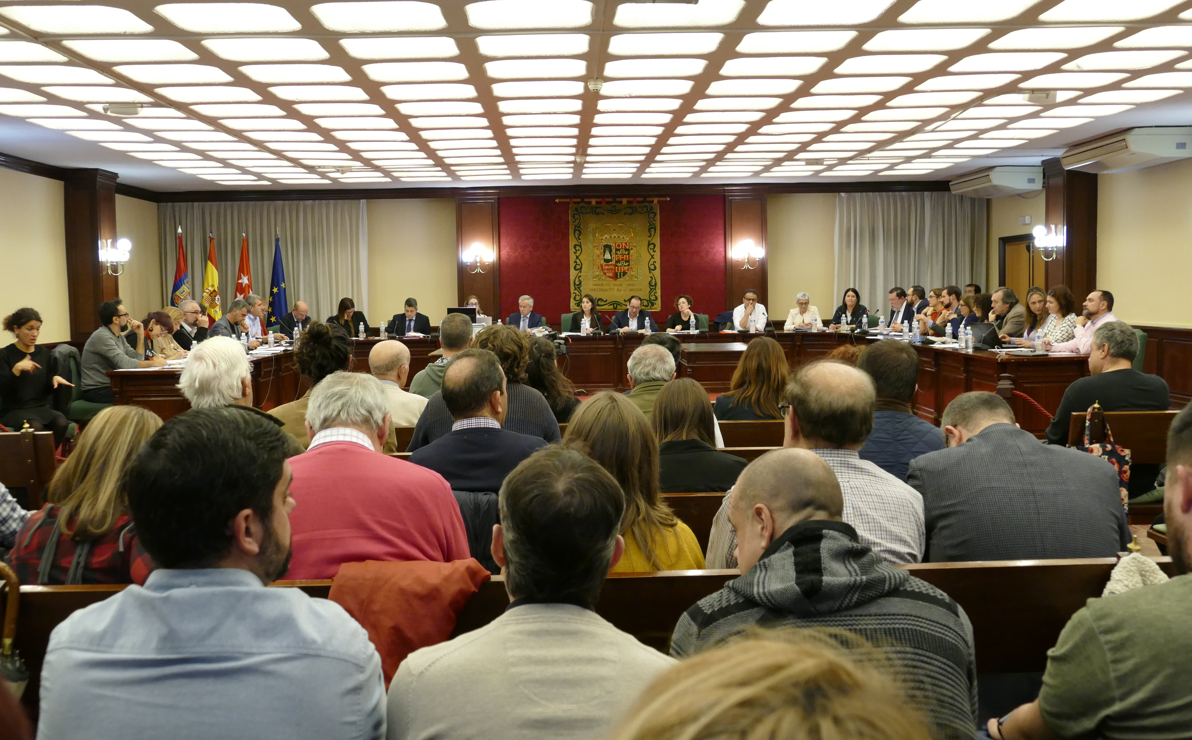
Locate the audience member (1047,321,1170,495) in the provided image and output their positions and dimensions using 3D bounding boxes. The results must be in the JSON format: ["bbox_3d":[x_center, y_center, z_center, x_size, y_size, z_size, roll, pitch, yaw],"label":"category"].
[{"bbox_3d":[2.365,0.345,5.631,0.580,1.180,0.800,-2,4,-14],"label":"audience member"}]

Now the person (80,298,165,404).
[{"bbox_3d":[-3.951,0.067,10.060,0.820,1.330,0.500,-1,4,0],"label":"person"}]

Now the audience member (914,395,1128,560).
[{"bbox_3d":[1.025,0.591,3.050,0.550,1.090,0.820,-1,4,-6],"label":"audience member"}]

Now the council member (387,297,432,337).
[{"bbox_3d":[-2.350,-0.307,15.198,0.530,1.238,0.800,-1,4,-5],"label":"council member"}]

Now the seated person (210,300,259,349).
[{"bbox_3d":[-3.821,-0.067,12.462,0.780,1.310,0.500,-1,4,-2],"label":"seated person"}]

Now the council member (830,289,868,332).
[{"bbox_3d":[3.275,-0.435,15.366,0.500,1.253,0.780,-1,4,7],"label":"council member"}]

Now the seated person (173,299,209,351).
[{"bbox_3d":[-4.056,-0.061,12.154,0.750,1.302,0.500,-1,4,5],"label":"seated person"}]

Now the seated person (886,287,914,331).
[{"bbox_3d":[3.768,-0.392,14.632,0.760,1.248,0.500,-5,5,-43],"label":"seated person"}]

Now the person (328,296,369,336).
[{"bbox_3d":[-3.331,-0.339,16.018,0.500,1.297,0.750,-2,4,-15],"label":"person"}]

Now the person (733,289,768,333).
[{"bbox_3d":[2.073,-0.437,15.980,0.500,1.296,0.750,-1,4,-2],"label":"person"}]

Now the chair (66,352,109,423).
[{"bbox_3d":[-4.103,0.260,10.018,0.610,1.000,0.540,-1,4,-2],"label":"chair"}]

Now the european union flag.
[{"bbox_3d":[-4.244,-1.082,15.888,0.300,1.380,0.220,-1,4,-2],"label":"european union flag"}]

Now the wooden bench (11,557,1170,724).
[{"bbox_3d":[-0.062,0.825,2.662,2.510,0.850,0.520,-1,4,-2],"label":"wooden bench"}]

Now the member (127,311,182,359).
[{"bbox_3d":[-3.808,0.078,10.365,0.740,1.184,0.480,0,4,21],"label":"member"}]

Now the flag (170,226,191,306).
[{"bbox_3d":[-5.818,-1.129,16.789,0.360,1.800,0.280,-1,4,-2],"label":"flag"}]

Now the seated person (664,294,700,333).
[{"bbox_3d":[1.076,-0.302,14.853,0.480,1.270,0.750,-1,4,-2],"label":"seated person"}]

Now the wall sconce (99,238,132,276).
[{"bbox_3d":[-5.468,-1.290,13.579,0.270,0.430,0.400,-1,4,-2],"label":"wall sconce"}]

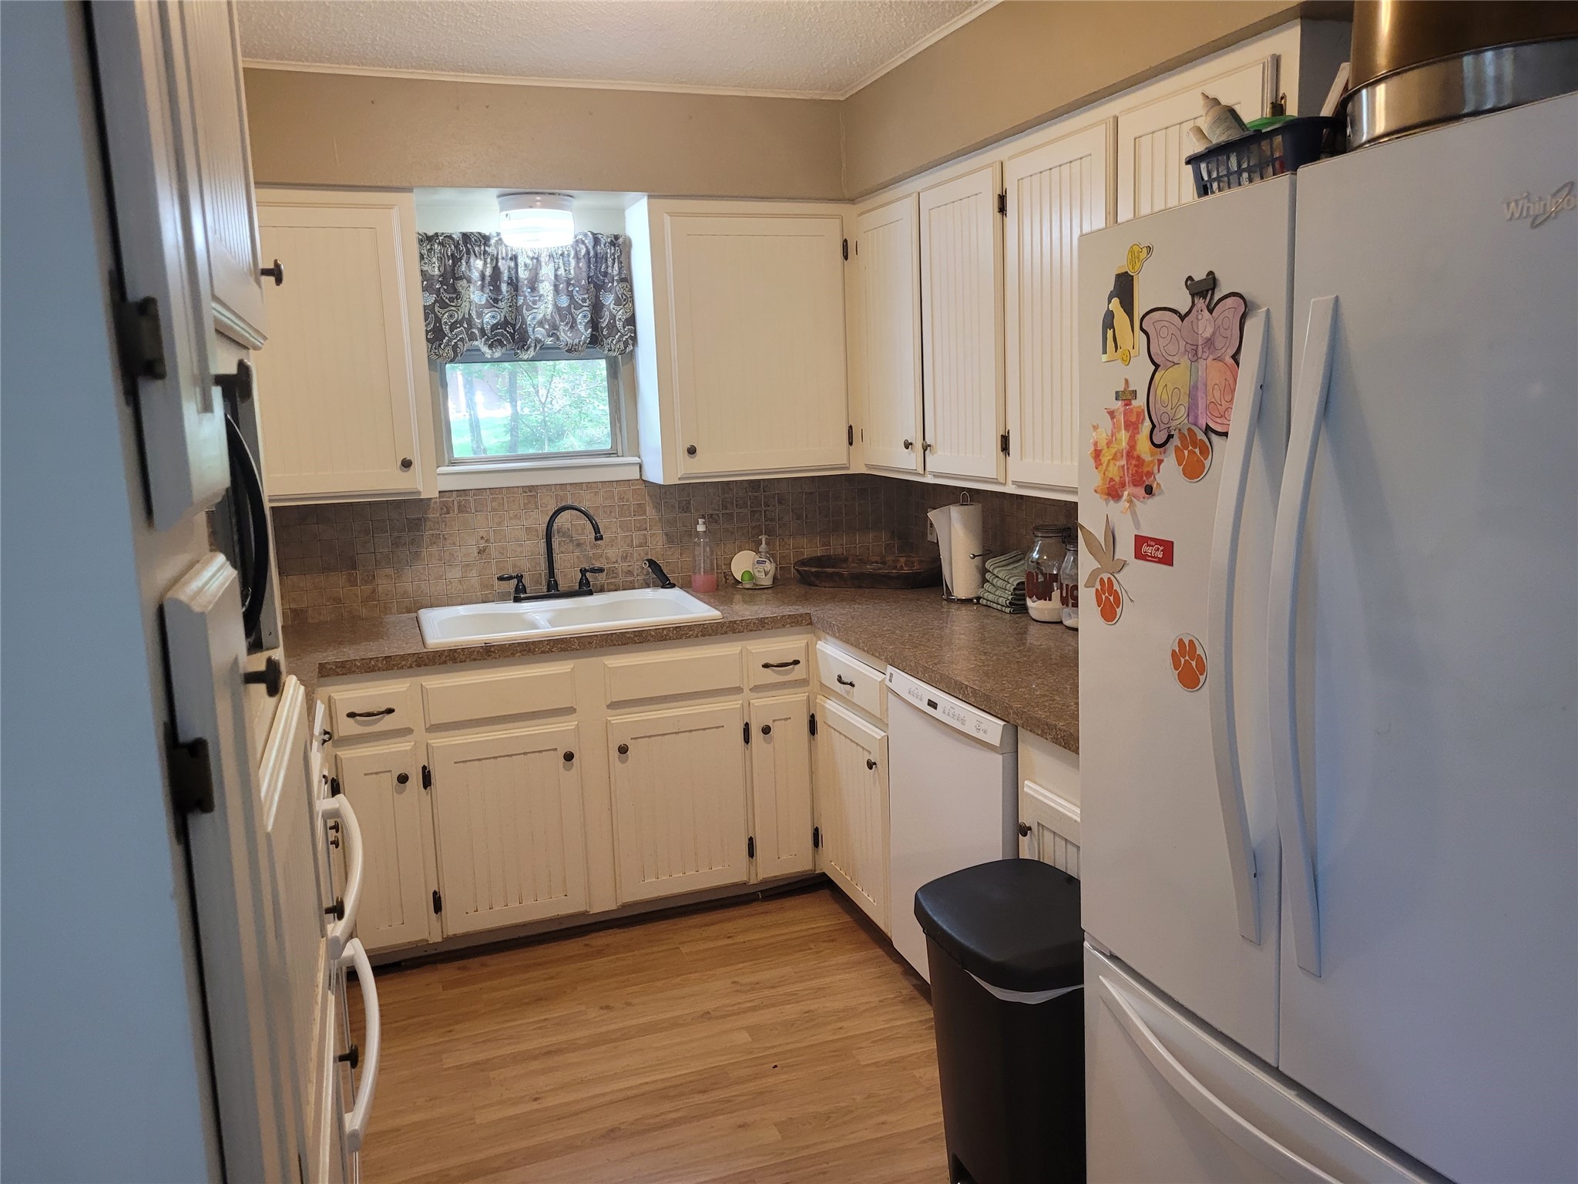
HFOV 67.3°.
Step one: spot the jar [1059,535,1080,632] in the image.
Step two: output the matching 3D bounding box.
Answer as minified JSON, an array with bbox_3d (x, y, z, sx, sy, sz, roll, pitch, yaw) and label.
[{"bbox_3d":[0.784,-0.027,3.168,0.110,0.250,0.110,-2,10,0],"label":"jar"}]

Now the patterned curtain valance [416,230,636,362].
[{"bbox_3d":[-0.792,-0.908,3.630,0.650,0.380,0.090,-5,10,-19],"label":"patterned curtain valance"}]

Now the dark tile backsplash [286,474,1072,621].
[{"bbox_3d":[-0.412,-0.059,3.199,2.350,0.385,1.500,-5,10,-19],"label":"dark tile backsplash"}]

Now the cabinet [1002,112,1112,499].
[{"bbox_3d":[0.607,-0.617,2.679,0.022,0.765,0.400,-5,10,-19],"label":"cabinet"}]

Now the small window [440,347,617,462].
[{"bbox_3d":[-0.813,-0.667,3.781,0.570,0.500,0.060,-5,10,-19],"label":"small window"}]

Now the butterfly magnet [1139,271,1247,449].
[{"bbox_3d":[0.525,-0.302,1.563,0.012,0.225,0.204,-5,8,-22],"label":"butterfly magnet"}]

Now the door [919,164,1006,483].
[{"bbox_3d":[0.449,-0.684,3.114,0.022,0.772,0.405,-5,10,-19],"label":"door"}]

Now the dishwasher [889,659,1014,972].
[{"bbox_3d":[0.642,0.620,2.900,0.610,0.825,0.600,-5,10,-19],"label":"dishwasher"}]

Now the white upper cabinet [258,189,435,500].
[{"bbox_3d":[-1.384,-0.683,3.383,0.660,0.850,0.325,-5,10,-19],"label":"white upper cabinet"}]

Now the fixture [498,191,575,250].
[{"bbox_3d":[-0.745,-1.088,3.506,0.230,0.140,0.230,-5,10,-19],"label":"fixture"}]

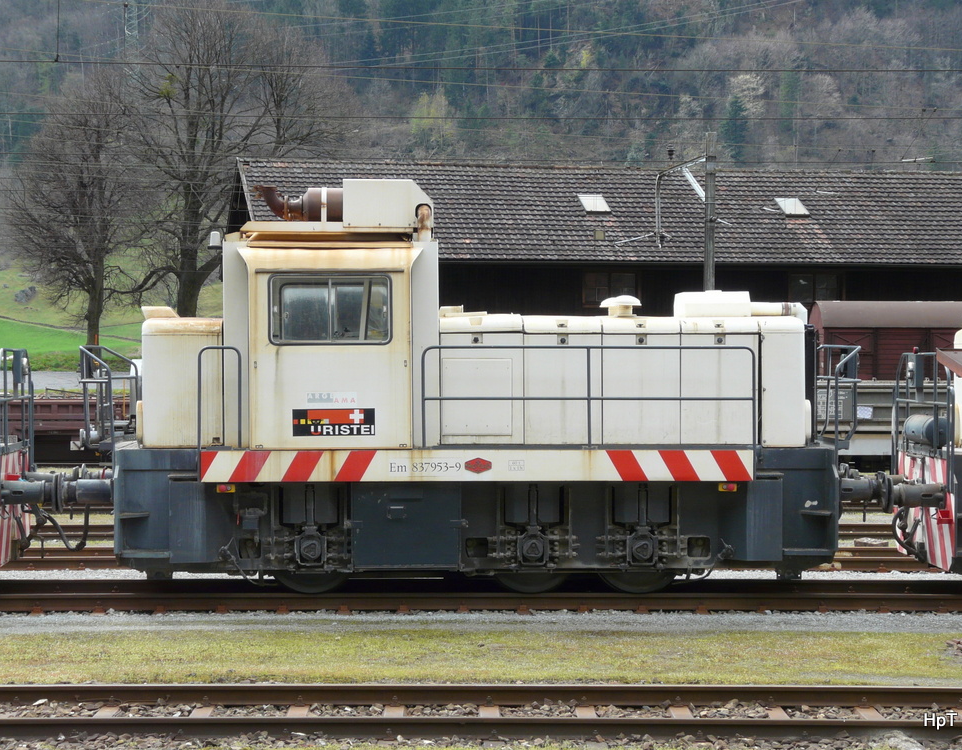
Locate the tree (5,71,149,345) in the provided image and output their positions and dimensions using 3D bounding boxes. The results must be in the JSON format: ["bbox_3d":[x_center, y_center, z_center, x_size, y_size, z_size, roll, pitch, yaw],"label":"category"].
[{"bbox_3d":[-14.150,-5.770,78.000,5.050,9.800,5.050,0,0,-3],"label":"tree"}]

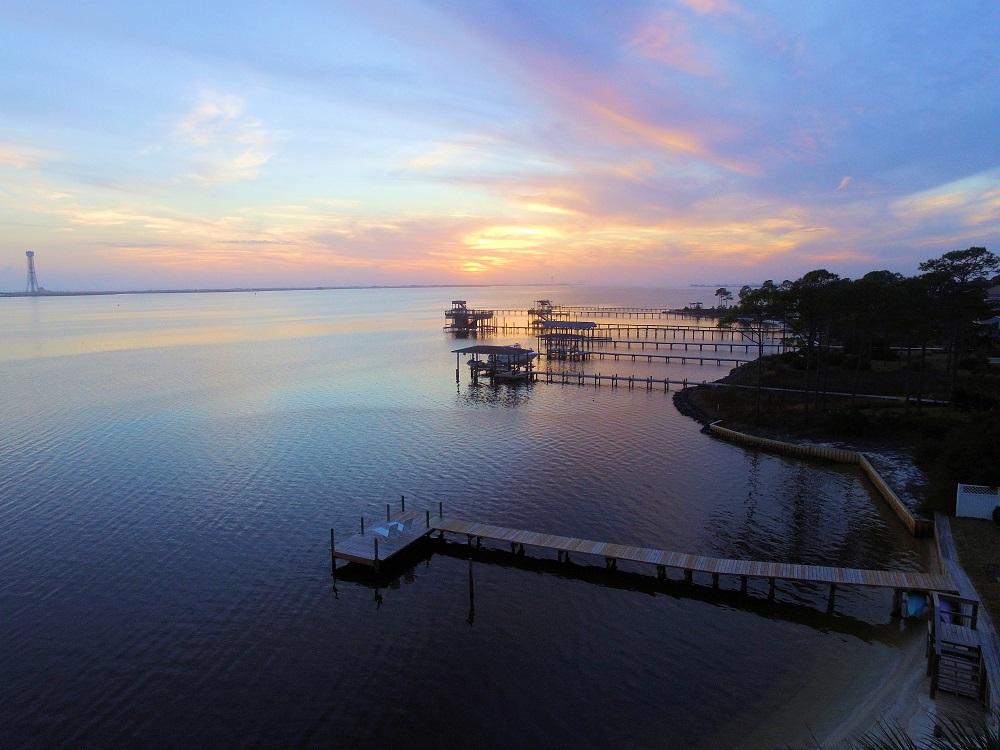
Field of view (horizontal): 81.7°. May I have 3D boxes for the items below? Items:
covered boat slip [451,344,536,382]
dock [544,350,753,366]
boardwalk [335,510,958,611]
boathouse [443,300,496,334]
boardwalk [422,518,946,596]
[{"bbox_3d":[-0.850,-1.484,82.748,11.000,5.000,5.100,4,10,24],"label":"covered boat slip"},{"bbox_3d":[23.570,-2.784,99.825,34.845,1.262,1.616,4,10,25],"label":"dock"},{"bbox_3d":[5.031,8.561,25.708,25.810,1.464,5.555,3,9,21],"label":"boardwalk"},{"bbox_3d":[-8.458,-16.717,166.043,12.625,8.787,8.080,2,9,12],"label":"boathouse"},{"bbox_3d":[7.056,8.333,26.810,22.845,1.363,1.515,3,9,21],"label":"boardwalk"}]

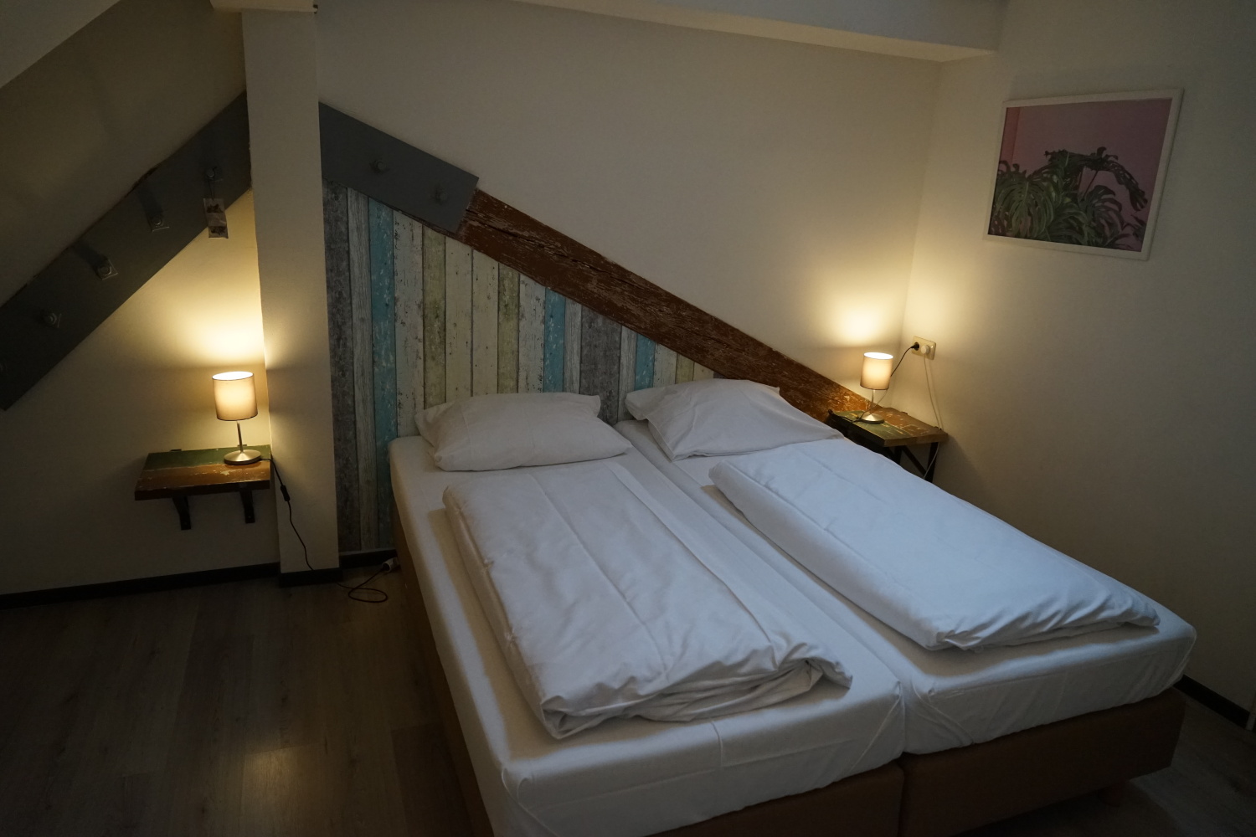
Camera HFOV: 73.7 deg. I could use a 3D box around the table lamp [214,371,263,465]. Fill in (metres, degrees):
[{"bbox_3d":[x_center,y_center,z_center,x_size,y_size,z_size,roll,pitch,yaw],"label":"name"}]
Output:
[{"bbox_3d":[-1.362,0.002,2.927,0.130,0.310,0.130,-3,19,-21],"label":"table lamp"}]

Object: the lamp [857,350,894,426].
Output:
[{"bbox_3d":[1.149,-0.135,3.883,0.130,0.312,0.130,-3,19,-21],"label":"lamp"}]

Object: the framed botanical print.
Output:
[{"bbox_3d":[1.649,-0.911,3.123,0.022,0.545,0.763,-3,18,-21],"label":"framed botanical print"}]

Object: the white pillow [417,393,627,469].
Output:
[{"bbox_3d":[-0.388,0.030,3.211,0.751,0.173,0.435,-5,18,-25],"label":"white pillow"}]

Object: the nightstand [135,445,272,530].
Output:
[{"bbox_3d":[-1.461,0.312,2.948,0.398,0.306,0.375,-3,18,-21],"label":"nightstand"}]

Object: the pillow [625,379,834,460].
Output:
[{"bbox_3d":[0.463,-0.031,3.537,0.790,0.198,0.445,-5,18,-26],"label":"pillow"}]

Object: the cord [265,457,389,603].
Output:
[{"bbox_3d":[-1.112,0.399,3.145,0.425,0.553,0.277,-3,18,-21],"label":"cord"}]

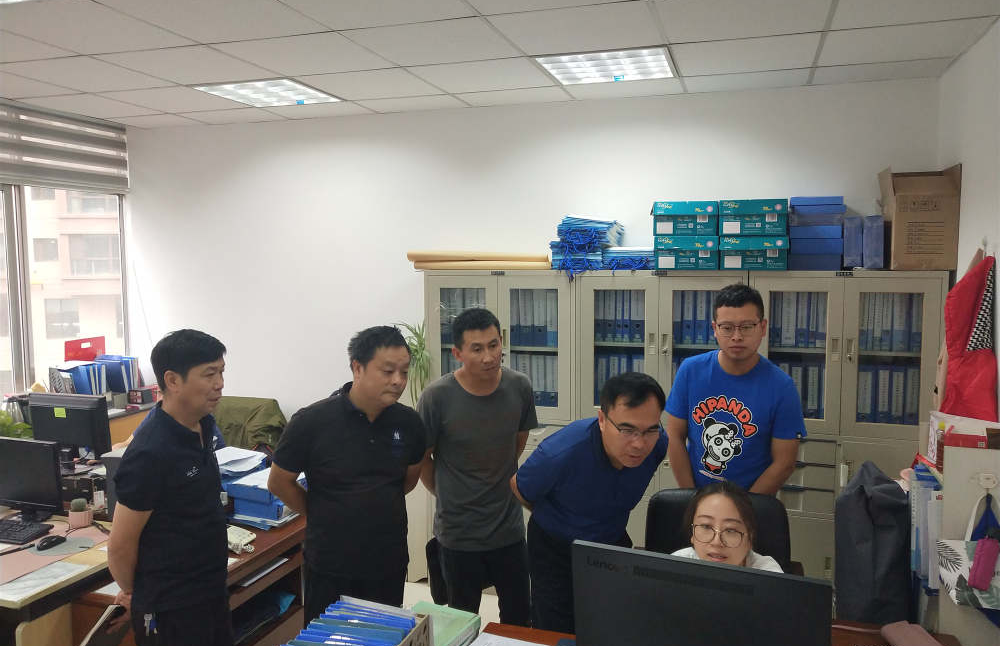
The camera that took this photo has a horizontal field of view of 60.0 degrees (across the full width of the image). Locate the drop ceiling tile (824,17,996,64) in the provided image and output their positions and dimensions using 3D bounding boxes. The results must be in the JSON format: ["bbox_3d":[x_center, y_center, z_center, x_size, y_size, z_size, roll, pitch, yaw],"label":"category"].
[{"bbox_3d":[1.659,-1.177,3.642,0.603,0.018,0.635,1,4,18],"label":"drop ceiling tile"}]

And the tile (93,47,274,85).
[{"bbox_3d":[-1.366,-1.146,3.852,0.590,0.020,0.590,1,3,19],"label":"tile"}]

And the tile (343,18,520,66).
[{"bbox_3d":[-0.257,-1.126,3.471,0.590,0.020,0.590,1,3,19],"label":"tile"}]

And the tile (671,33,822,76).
[{"bbox_3d":[1.073,-1.169,3.774,0.600,0.020,0.618,1,3,18],"label":"tile"}]

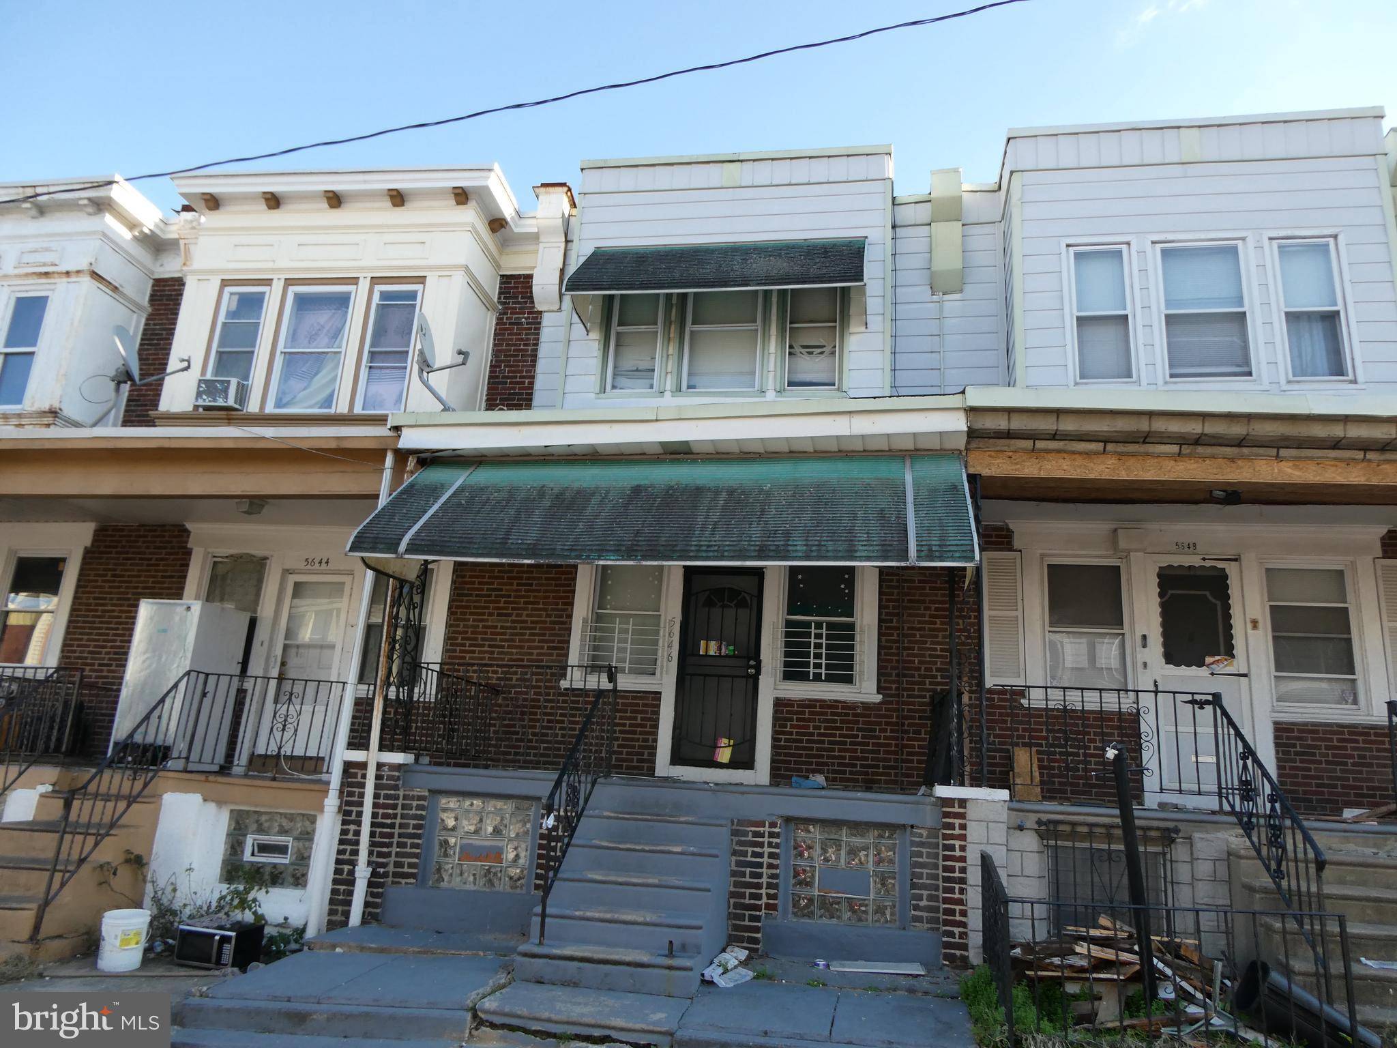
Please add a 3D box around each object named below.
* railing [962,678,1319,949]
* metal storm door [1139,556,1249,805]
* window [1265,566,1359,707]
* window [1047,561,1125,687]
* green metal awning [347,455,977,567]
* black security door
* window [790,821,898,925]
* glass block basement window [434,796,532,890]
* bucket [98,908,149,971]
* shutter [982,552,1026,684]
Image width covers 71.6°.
[{"bbox_3d":[2.752,1.803,6.181,1.635,1.647,1.500,1,-16,10],"label":"railing"},{"bbox_3d":[4.742,1.409,9.191,0.881,2.287,0.060,1,-16,10],"label":"metal storm door"},{"bbox_3d":[5.778,1.045,9.159,0.704,1.308,0.090,1,-16,10],"label":"window"},{"bbox_3d":[3.807,0.987,9.515,0.714,1.263,0.090,1,-16,10],"label":"window"},{"bbox_3d":[-0.258,-0.153,7.424,4.505,1.155,1.040,1,-16,10],"label":"green metal awning"},{"bbox_3d":[0.209,1.458,9.956,0.852,2.032,0.060,1,-16,10],"label":"black security door"},{"bbox_3d":[1.068,2.559,7.090,0.763,0.662,0.090,1,-16,10],"label":"window"},{"bbox_3d":[-1.685,2.502,7.580,0.778,0.663,0.090,1,-16,10],"label":"glass block basement window"},{"bbox_3d":[-4.164,3.016,7.031,0.300,0.370,0.300,3,-16,1],"label":"bucket"},{"bbox_3d":[3.024,0.931,9.582,0.371,1.337,0.045,1,-16,10],"label":"shutter"}]

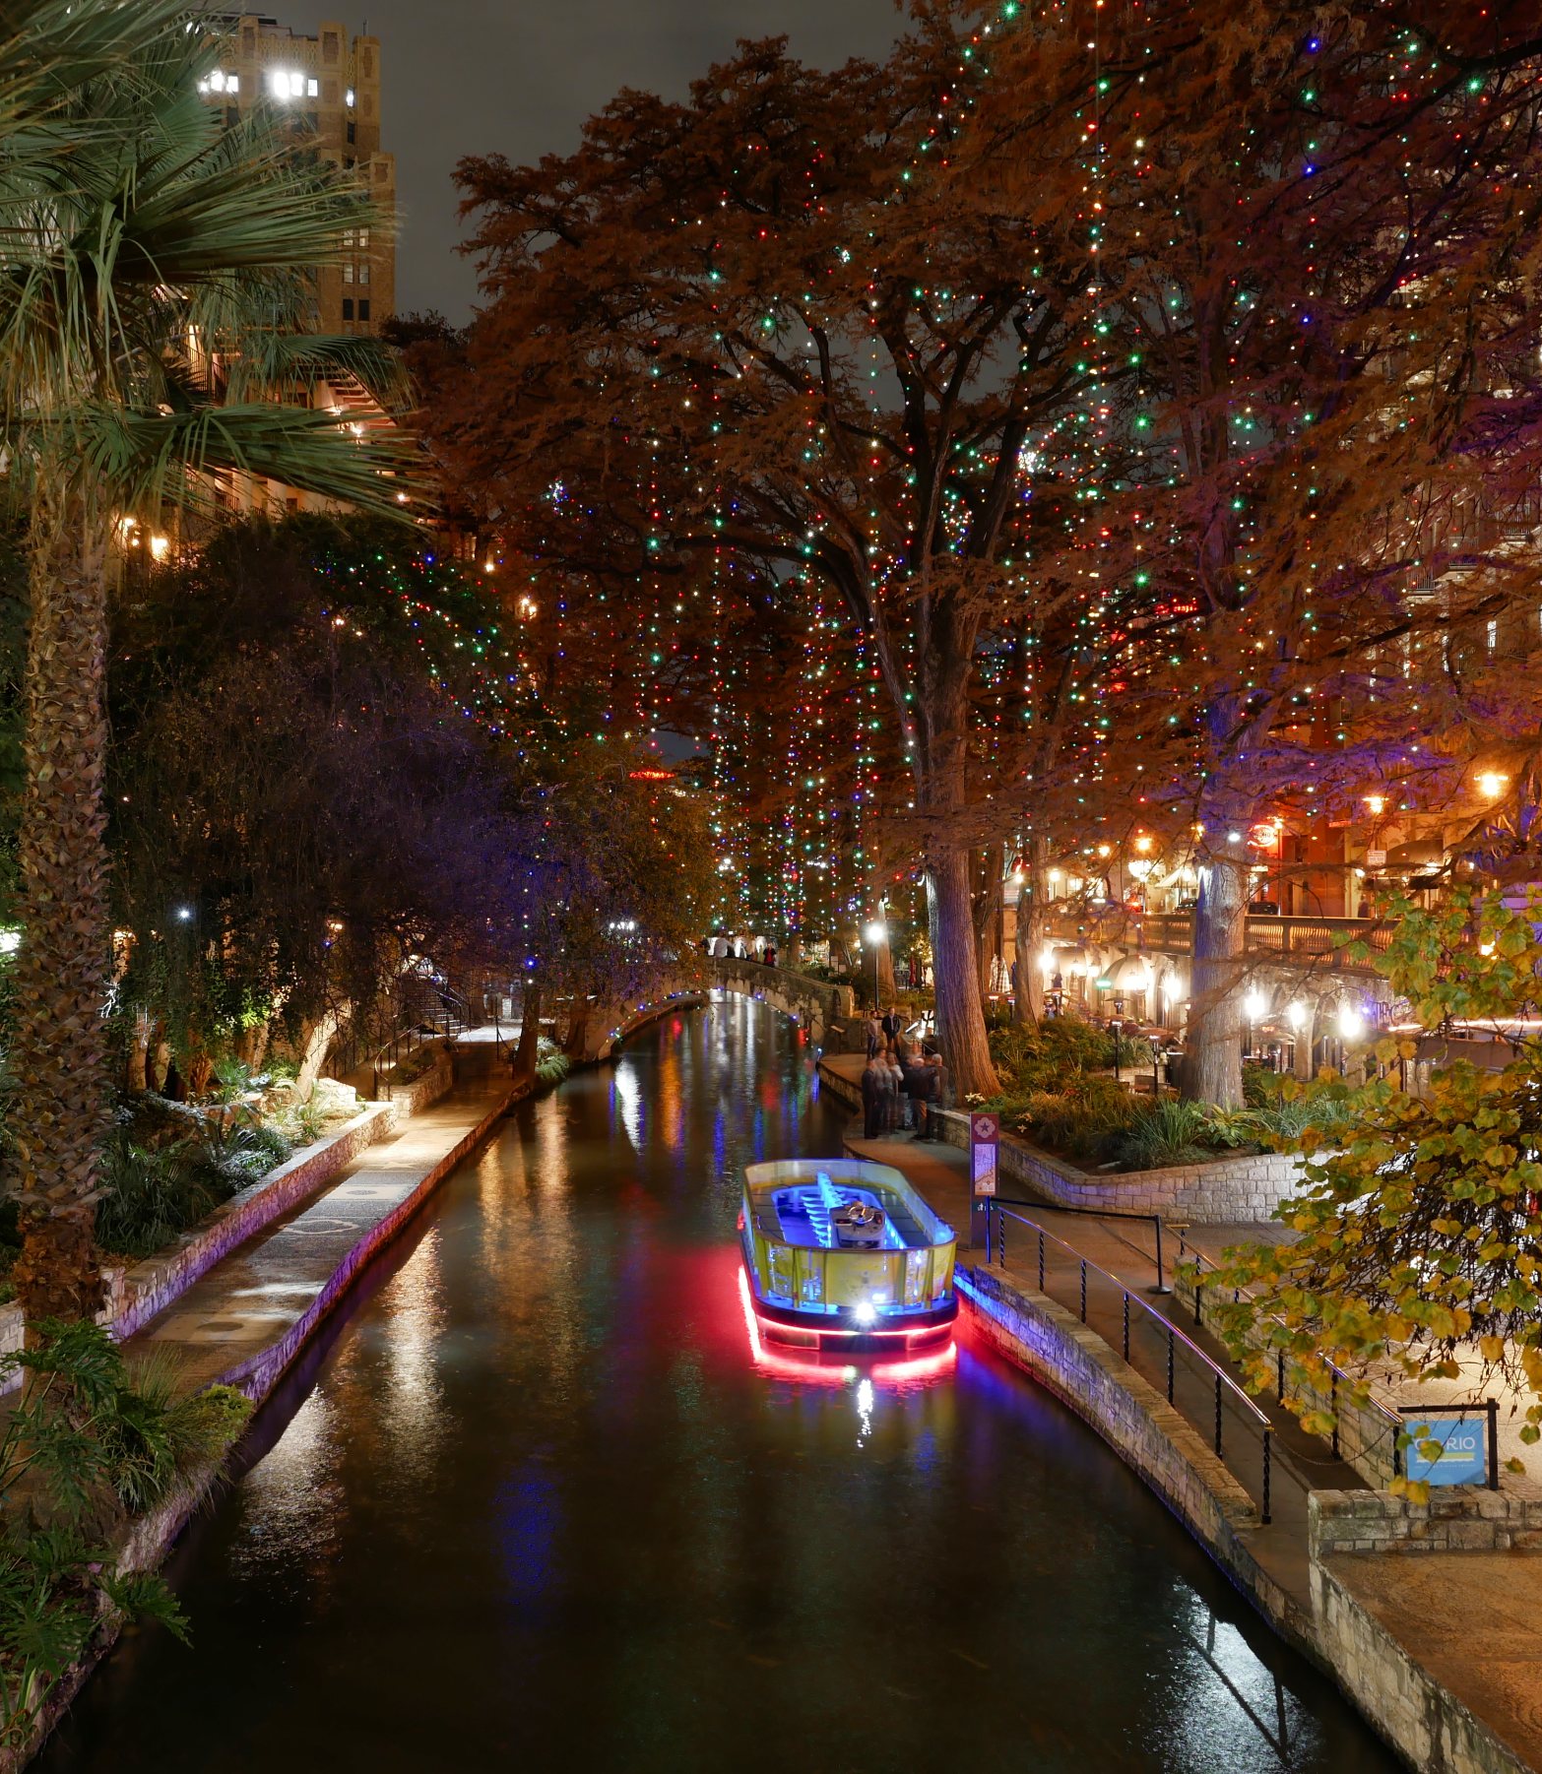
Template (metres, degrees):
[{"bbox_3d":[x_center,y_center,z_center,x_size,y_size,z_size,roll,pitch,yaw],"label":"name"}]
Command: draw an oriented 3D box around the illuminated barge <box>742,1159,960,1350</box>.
[{"bbox_3d":[0.960,5.200,28.100,2.700,1.350,8.300,0,0,-3],"label":"illuminated barge"}]

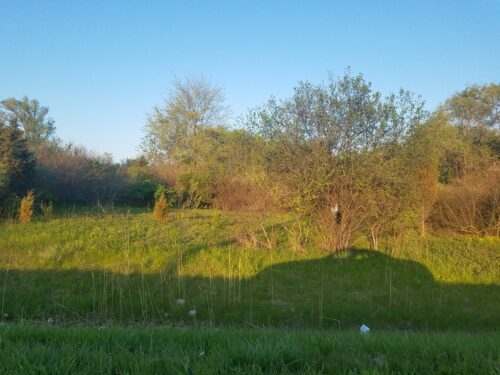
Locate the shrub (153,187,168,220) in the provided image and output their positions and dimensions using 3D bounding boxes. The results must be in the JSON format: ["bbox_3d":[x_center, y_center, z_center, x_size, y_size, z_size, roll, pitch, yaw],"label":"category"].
[{"bbox_3d":[-5.363,0.959,22.500,0.950,2.000,0.950,0,0,0],"label":"shrub"}]

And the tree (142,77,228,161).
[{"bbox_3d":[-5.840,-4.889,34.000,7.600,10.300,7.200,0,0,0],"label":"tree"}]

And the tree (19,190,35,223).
[{"bbox_3d":[-13.392,1.138,22.500,0.950,1.900,0.950,0,0,0],"label":"tree"}]

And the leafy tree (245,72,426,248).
[{"bbox_3d":[2.823,-0.892,12.400,5.500,5.850,5.200,0,0,0],"label":"leafy tree"}]

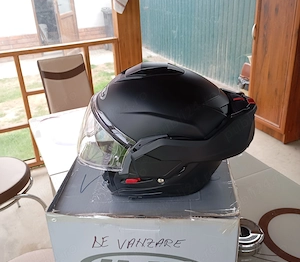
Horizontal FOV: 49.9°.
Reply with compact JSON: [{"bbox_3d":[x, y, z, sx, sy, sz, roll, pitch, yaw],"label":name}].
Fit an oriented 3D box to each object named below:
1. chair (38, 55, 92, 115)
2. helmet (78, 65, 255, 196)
[{"bbox_3d":[-0.537,-0.043,2.428,0.400,0.945,0.480,-15,27,-26],"label":"chair"},{"bbox_3d":[0.027,-0.027,0.693,0.383,0.247,0.255,-2,24,2],"label":"helmet"}]

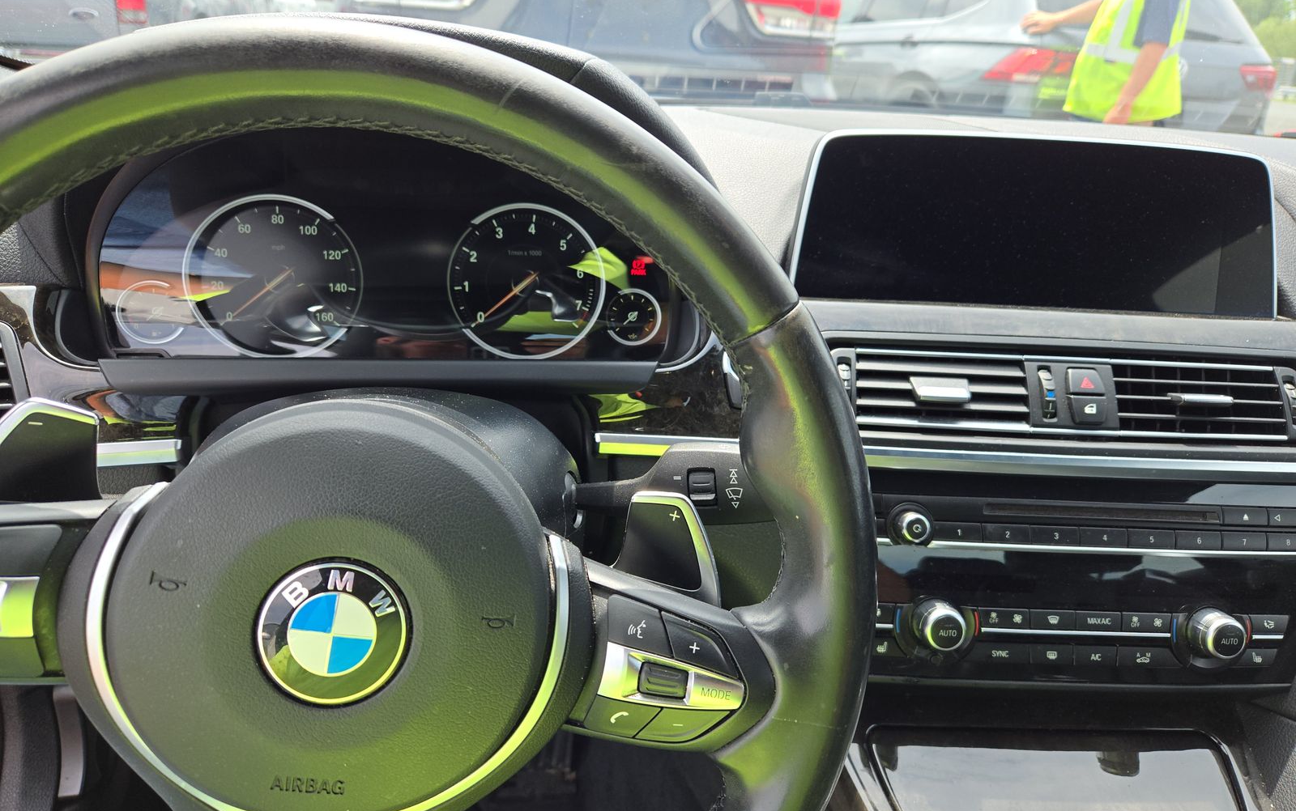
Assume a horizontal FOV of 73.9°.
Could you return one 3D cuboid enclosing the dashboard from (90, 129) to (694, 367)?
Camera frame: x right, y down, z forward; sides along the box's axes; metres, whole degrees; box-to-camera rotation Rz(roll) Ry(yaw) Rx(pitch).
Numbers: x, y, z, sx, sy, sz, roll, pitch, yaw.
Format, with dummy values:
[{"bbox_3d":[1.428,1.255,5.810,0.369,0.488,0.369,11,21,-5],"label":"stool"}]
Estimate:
[{"bbox_3d":[-0.118,-0.079,0.420,0.274,0.114,0.045,0,12,-11],"label":"dashboard"}]

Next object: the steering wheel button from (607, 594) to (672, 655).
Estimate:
[{"bbox_3d":[-0.003,0.077,0.303,0.024,0.017,0.007,12,-4,-9],"label":"steering wheel button"}]

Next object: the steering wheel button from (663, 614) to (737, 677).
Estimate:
[{"bbox_3d":[0.018,0.085,0.307,0.028,0.017,0.007,12,-4,-9],"label":"steering wheel button"}]

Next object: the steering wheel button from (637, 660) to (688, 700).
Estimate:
[{"bbox_3d":[0.005,0.097,0.304,0.016,0.011,0.007,11,-3,-9],"label":"steering wheel button"}]

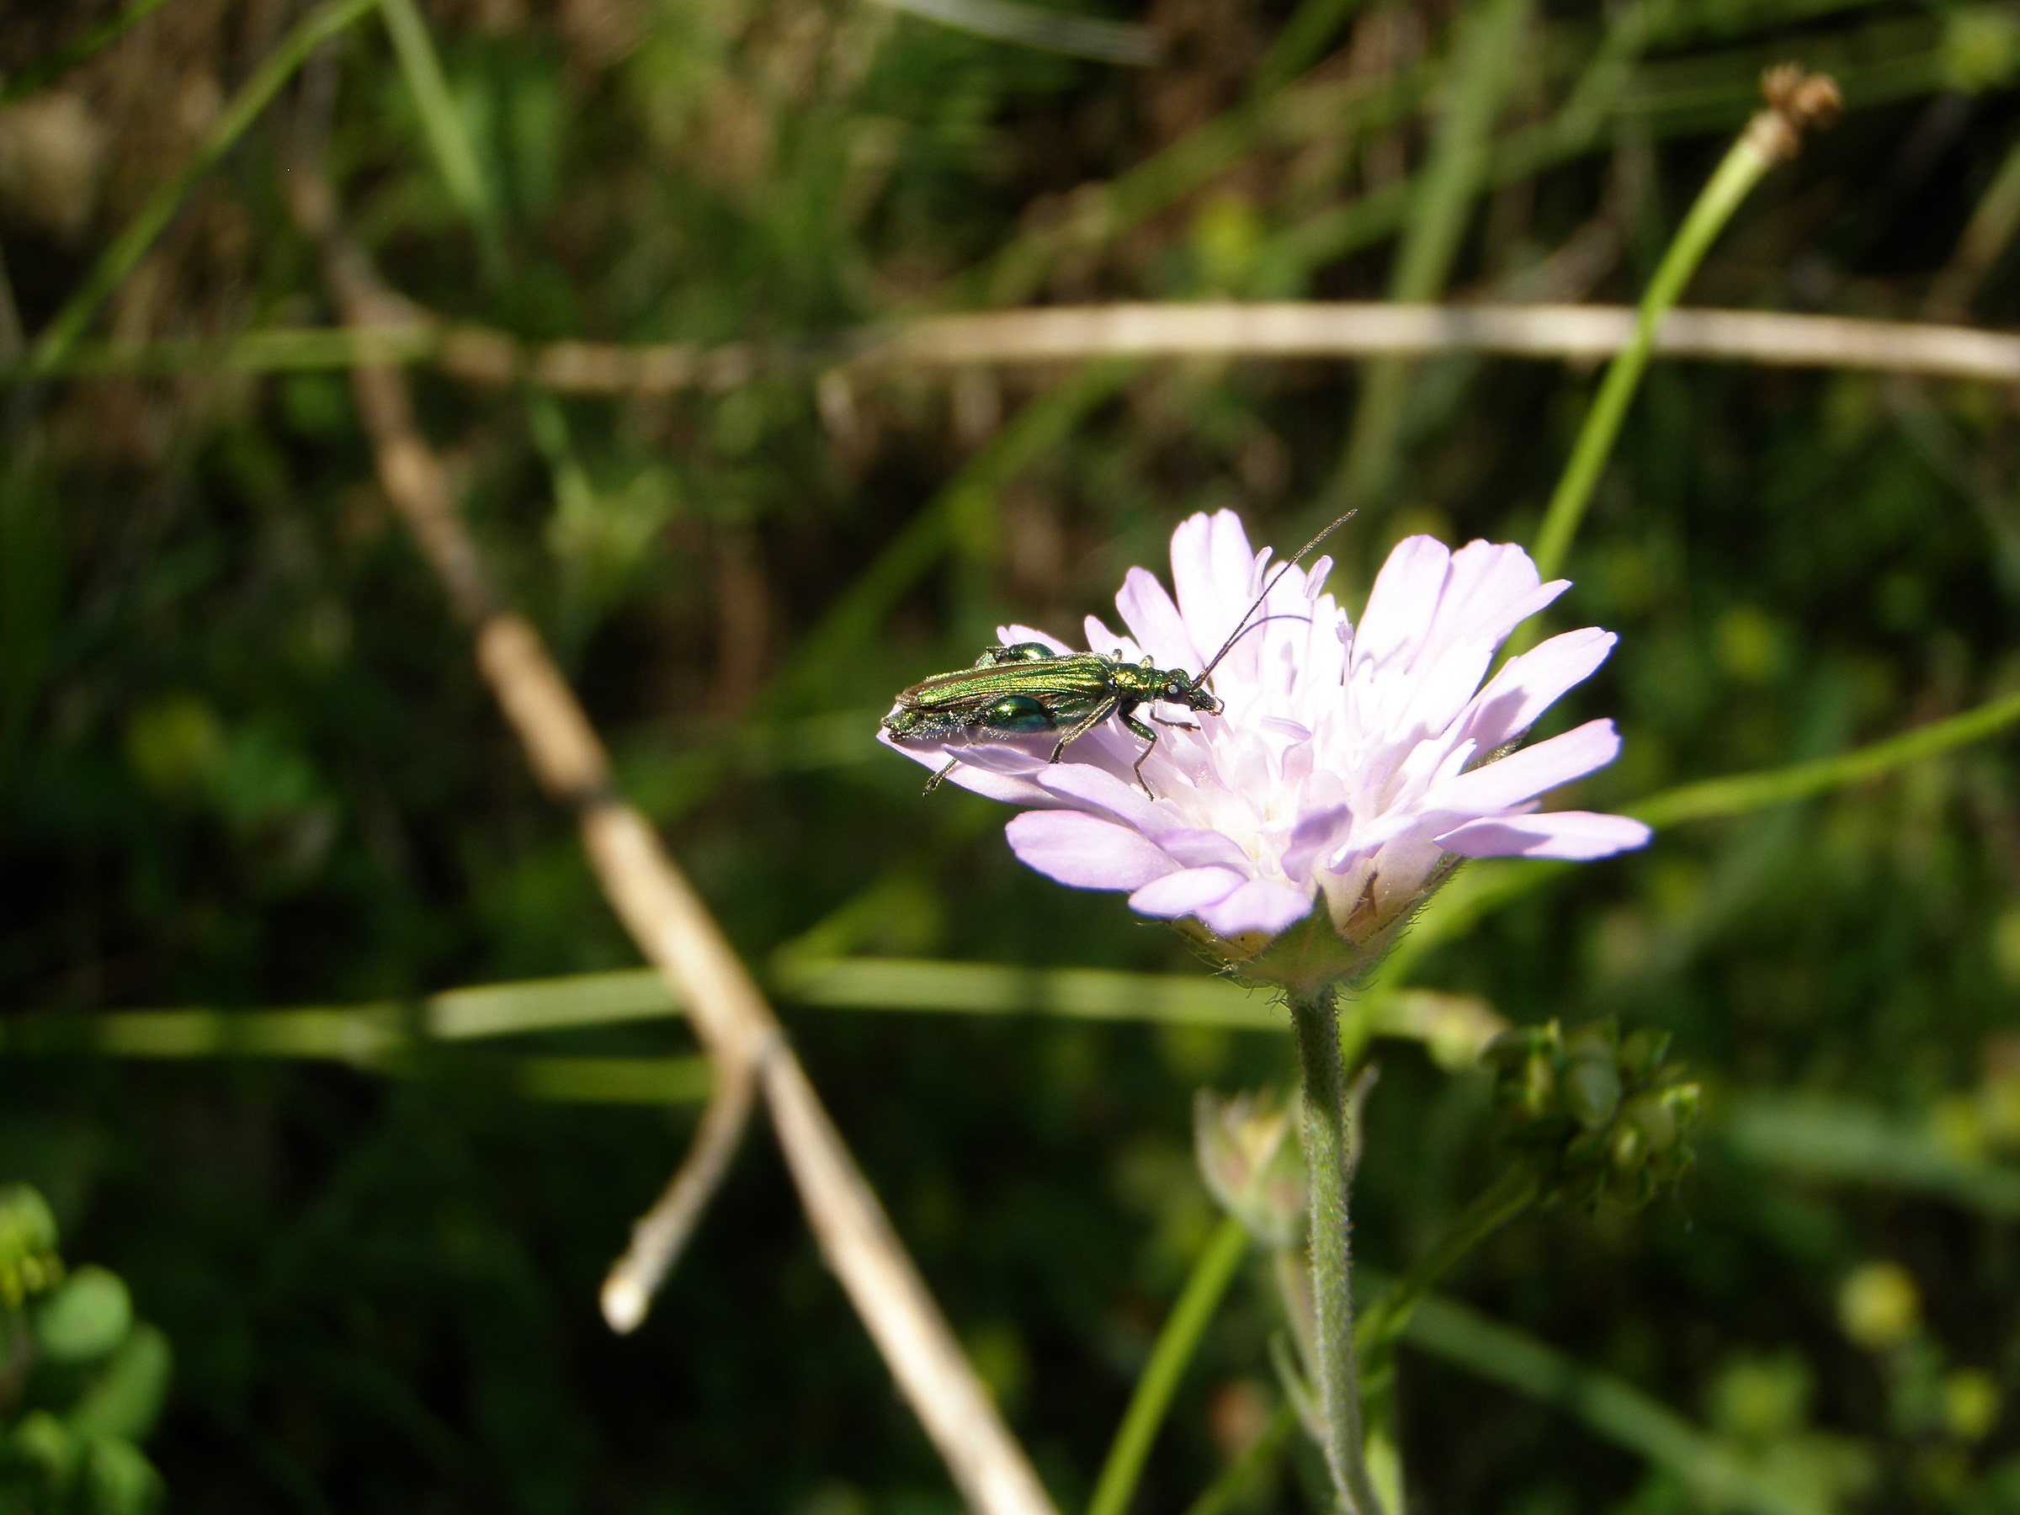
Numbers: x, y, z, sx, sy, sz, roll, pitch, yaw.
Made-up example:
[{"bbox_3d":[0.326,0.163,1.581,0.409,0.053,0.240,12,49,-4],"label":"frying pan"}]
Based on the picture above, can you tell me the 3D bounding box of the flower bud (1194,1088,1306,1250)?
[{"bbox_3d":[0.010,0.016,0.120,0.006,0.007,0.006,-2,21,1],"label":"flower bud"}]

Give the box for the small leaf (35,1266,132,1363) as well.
[{"bbox_3d":[-0.046,0.028,0.148,0.005,0.005,0.002,18,0,0],"label":"small leaf"}]

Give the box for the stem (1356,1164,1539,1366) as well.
[{"bbox_3d":[0.018,0.021,0.124,0.001,0.011,0.001,43,6,0],"label":"stem"}]

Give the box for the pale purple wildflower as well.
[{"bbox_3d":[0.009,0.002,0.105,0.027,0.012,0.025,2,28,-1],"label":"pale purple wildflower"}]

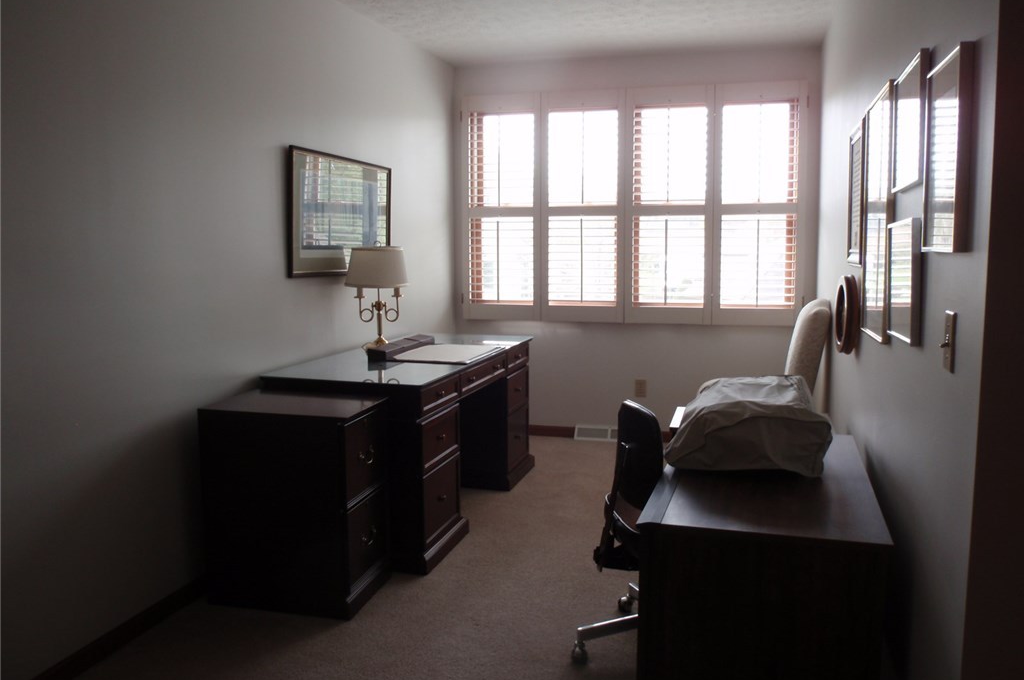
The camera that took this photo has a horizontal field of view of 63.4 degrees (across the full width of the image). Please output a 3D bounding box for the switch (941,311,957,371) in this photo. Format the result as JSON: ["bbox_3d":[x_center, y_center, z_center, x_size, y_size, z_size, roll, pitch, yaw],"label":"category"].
[{"bbox_3d":[0.812,0.002,1.543,0.020,0.112,0.070,2,6,16],"label":"switch"}]

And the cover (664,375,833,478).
[{"bbox_3d":[0.637,0.218,2.257,0.410,0.185,0.430,2,6,16],"label":"cover"}]

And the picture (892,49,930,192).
[{"bbox_3d":[0.937,-0.501,1.955,0.025,0.278,0.345,2,6,16],"label":"picture"}]

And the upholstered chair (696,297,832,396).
[{"bbox_3d":[1.153,0.329,3.909,0.620,1.050,0.600,2,6,16],"label":"upholstered chair"}]

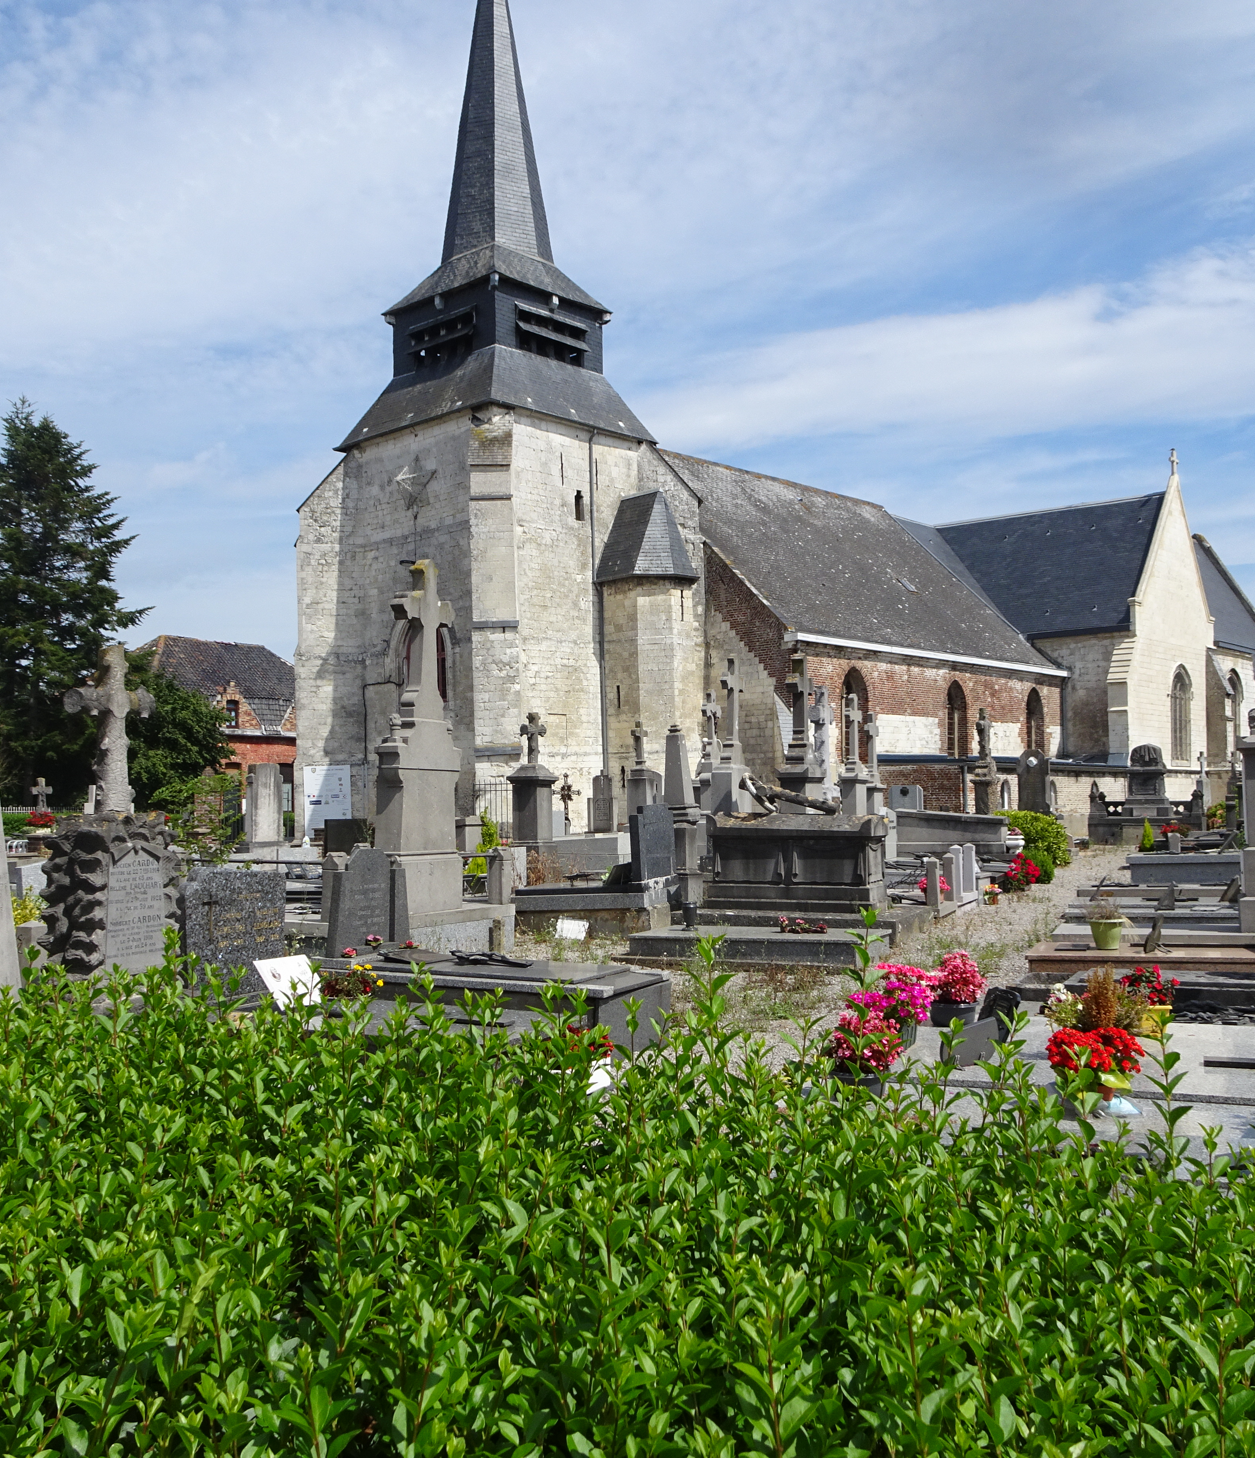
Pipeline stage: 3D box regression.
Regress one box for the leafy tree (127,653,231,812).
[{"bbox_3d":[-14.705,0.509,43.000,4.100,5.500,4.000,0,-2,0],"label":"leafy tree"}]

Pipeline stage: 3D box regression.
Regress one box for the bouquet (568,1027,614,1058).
[{"bbox_3d":[-0.179,1.574,6.700,0.250,0.230,0.240,1,-3,0],"label":"bouquet"}]

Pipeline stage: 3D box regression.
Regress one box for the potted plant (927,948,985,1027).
[{"bbox_3d":[1.738,1.362,7.100,0.300,0.370,0.300,-1,-3,21],"label":"potted plant"}]

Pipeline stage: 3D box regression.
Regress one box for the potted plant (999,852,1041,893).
[{"bbox_3d":[5.651,2.077,19.400,0.580,0.560,0.540,0,-2,0],"label":"potted plant"}]

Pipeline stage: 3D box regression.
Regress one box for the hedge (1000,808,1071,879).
[{"bbox_3d":[8.648,2.417,28.500,1.450,1.400,1.400,-1,-3,21],"label":"hedge"}]

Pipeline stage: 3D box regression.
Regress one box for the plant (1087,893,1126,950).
[{"bbox_3d":[3.519,1.422,9.900,0.290,0.400,0.290,0,-2,0],"label":"plant"}]

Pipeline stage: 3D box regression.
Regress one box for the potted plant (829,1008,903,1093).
[{"bbox_3d":[0.863,1.171,4.880,0.280,0.330,0.280,0,-2,0],"label":"potted plant"}]

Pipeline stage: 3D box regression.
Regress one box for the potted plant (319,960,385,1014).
[{"bbox_3d":[-1.655,1.538,8.100,0.380,0.280,0.270,-1,-3,21],"label":"potted plant"}]

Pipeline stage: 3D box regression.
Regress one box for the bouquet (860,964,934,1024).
[{"bbox_3d":[1.104,1.097,5.550,0.300,0.260,0.280,0,-2,0],"label":"bouquet"}]

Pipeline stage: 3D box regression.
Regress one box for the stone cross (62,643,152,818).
[{"bbox_3d":[-3.266,0.010,8.500,0.200,1.090,0.570,-1,-3,27],"label":"stone cross"}]

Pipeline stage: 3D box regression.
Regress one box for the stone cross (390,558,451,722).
[{"bbox_3d":[-1.826,-0.794,12.050,0.200,1.440,0.690,-1,-3,27],"label":"stone cross"}]

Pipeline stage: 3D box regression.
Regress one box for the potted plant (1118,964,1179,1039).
[{"bbox_3d":[2.265,1.187,5.870,0.270,0.330,0.250,0,-2,0],"label":"potted plant"}]

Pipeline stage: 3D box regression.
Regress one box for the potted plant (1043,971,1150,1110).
[{"bbox_3d":[1.825,1.200,5.250,0.380,0.530,0.400,-1,-3,21],"label":"potted plant"}]

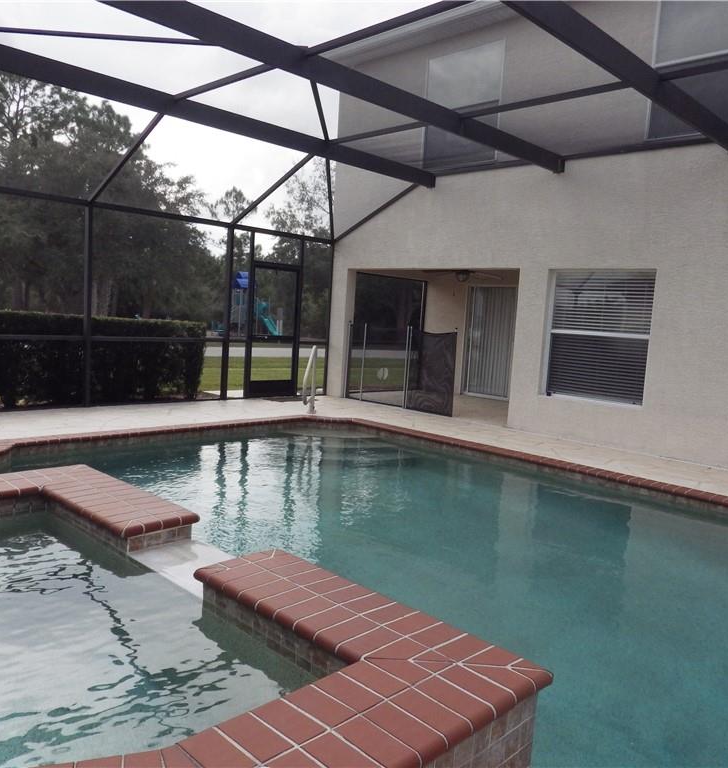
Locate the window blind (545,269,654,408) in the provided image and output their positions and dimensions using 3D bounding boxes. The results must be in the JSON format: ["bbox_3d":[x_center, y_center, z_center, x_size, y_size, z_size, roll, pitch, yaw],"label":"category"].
[{"bbox_3d":[2.887,-0.589,8.002,1.280,1.590,0.070,9,9,44],"label":"window blind"}]

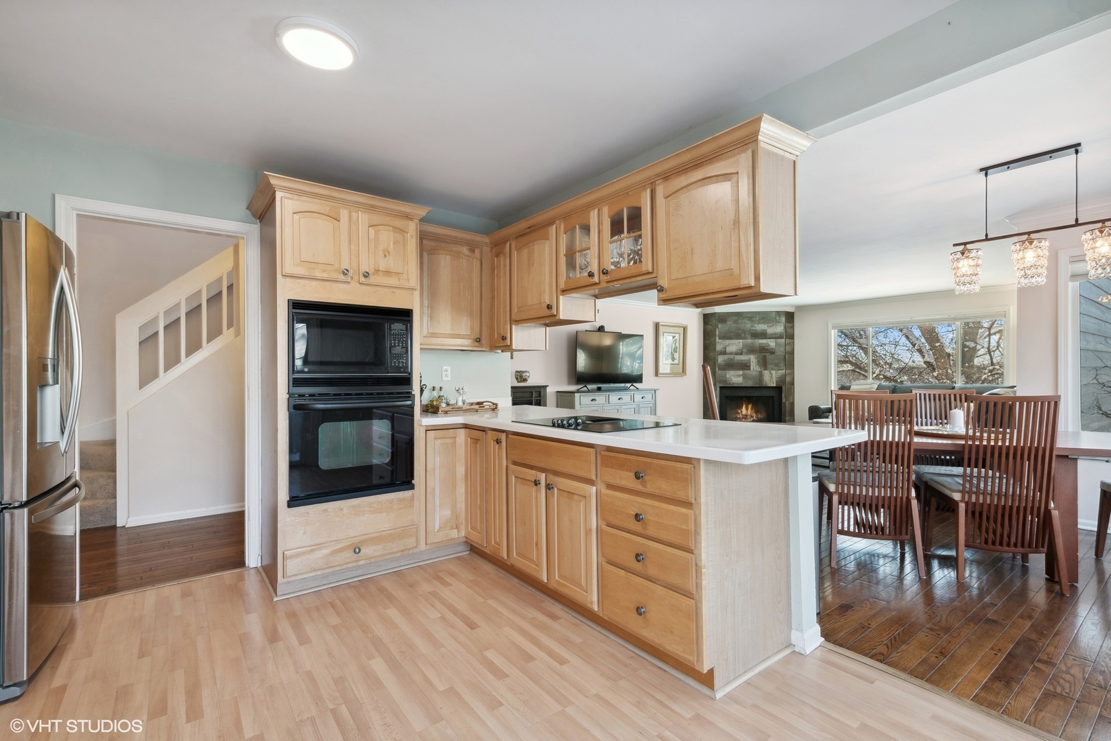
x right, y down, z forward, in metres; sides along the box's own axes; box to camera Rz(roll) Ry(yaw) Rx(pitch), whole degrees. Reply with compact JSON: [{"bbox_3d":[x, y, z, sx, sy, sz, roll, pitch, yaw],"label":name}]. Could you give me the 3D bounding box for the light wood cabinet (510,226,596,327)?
[{"bbox_3d":[-0.029,-0.620,3.414,0.327,0.613,0.545,0,-1,-38],"label":"light wood cabinet"}]

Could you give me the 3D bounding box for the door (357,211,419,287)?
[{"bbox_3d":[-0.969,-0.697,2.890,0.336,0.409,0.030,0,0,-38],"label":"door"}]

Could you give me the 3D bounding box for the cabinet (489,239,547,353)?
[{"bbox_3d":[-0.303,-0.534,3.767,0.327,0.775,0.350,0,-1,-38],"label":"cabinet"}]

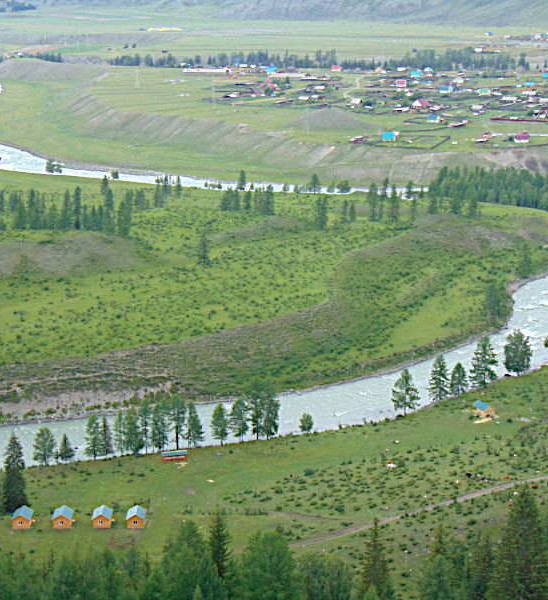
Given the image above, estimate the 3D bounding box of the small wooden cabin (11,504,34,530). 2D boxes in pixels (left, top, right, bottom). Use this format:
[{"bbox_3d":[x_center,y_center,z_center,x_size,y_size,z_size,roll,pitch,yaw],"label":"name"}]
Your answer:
[{"bbox_3d":[-72.948,63.095,402.867,5.479,4.129,7.366,0,15,-1],"label":"small wooden cabin"}]

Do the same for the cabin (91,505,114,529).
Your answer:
[{"bbox_3d":[-49.902,63.045,403.099,5.628,4.100,7.163,0,15,-1],"label":"cabin"}]

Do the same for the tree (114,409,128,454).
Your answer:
[{"bbox_3d":[-53.060,46.110,480.360,4.850,16.500,4.700,-2,14,-6],"label":"tree"}]

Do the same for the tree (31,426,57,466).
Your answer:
[{"bbox_3d":[-78.070,49.900,470.480,7.970,14.040,7.730,-2,15,-10],"label":"tree"}]

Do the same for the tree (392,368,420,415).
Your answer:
[{"bbox_3d":[47.451,33.083,498.063,10.057,17.088,10.057,0,15,-1],"label":"tree"}]

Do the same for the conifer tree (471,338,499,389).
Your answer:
[{"bbox_3d":[80.302,23.581,526.248,10.627,20.338,10.627,0,15,-1],"label":"conifer tree"}]

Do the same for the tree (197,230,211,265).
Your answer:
[{"bbox_3d":[-34.830,-24.970,682.900,7.390,17.880,7.170,-1,14,-3],"label":"tree"}]

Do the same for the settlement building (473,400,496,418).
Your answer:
[{"bbox_3d":[79.570,41.200,523.870,5.710,4.450,7.320,-7,16,-27],"label":"settlement building"}]

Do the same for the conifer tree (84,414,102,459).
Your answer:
[{"bbox_3d":[-62.160,47.080,476.110,6.010,16.730,5.830,-2,14,-8],"label":"conifer tree"}]

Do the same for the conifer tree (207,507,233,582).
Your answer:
[{"bbox_3d":[-13.504,61.803,347.224,6.010,20.774,6.010,0,15,-1],"label":"conifer tree"}]

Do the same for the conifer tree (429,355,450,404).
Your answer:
[{"bbox_3d":[53.490,25.400,448.150,6.900,15.910,6.900,0,14,0],"label":"conifer tree"}]

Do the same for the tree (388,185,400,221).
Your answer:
[{"bbox_3d":[64.563,-51.344,740.207,6.406,20.382,6.406,0,15,-1],"label":"tree"}]

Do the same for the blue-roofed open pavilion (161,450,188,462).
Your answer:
[{"bbox_3d":[-34.210,53.710,478.000,8.860,2.930,3.660,-4,15,-14],"label":"blue-roofed open pavilion"}]

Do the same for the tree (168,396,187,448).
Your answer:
[{"bbox_3d":[-32.539,40.959,464.934,6.035,19.616,6.035,0,15,-1],"label":"tree"}]

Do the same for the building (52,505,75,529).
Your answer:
[{"bbox_3d":[-61.336,63.064,403.032,5.425,4.100,7.160,0,15,-1],"label":"building"}]

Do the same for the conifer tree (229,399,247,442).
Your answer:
[{"bbox_3d":[-12.600,42.830,493.500,6.230,16.340,6.040,0,14,-1],"label":"conifer tree"}]

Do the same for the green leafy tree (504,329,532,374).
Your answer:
[{"bbox_3d":[100.870,21.590,569.000,11.700,20.100,11.340,3,15,10],"label":"green leafy tree"}]

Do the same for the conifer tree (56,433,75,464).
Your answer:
[{"bbox_3d":[-70.750,50.680,473.110,5.630,11.220,5.460,-2,15,-9],"label":"conifer tree"}]

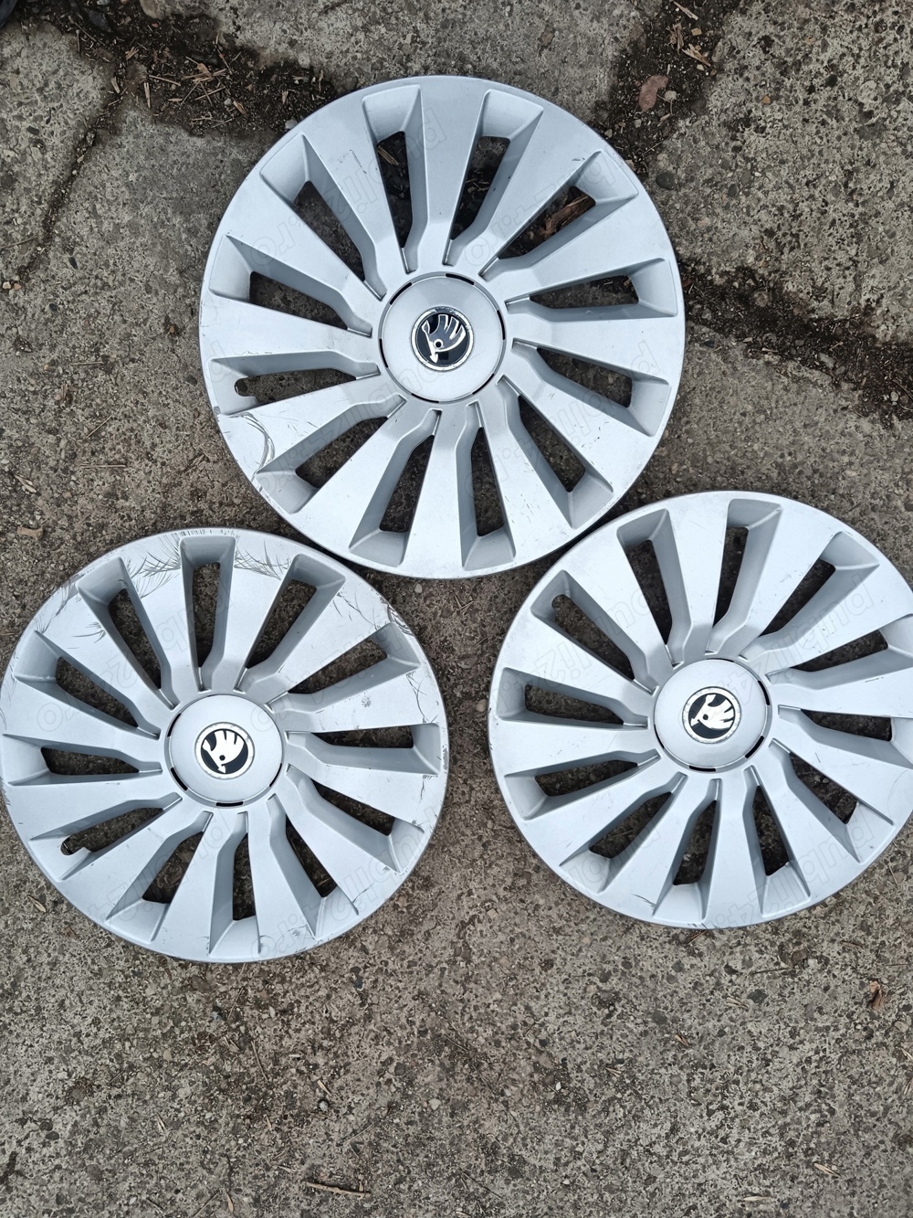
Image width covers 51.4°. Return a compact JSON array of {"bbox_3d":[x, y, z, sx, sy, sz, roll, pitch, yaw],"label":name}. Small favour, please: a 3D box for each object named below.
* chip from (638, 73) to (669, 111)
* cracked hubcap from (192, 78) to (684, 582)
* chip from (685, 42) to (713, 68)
[{"bbox_3d":[0.169,-0.448,0.823,0.017,0.005,0.034,31,98,-5],"label":"chip"},{"bbox_3d":[-0.012,-0.236,0.835,0.416,0.050,0.416,0,100,0],"label":"cracked hubcap"},{"bbox_3d":[0.208,-0.477,0.819,0.028,0.005,0.007,34,98,-6],"label":"chip"}]

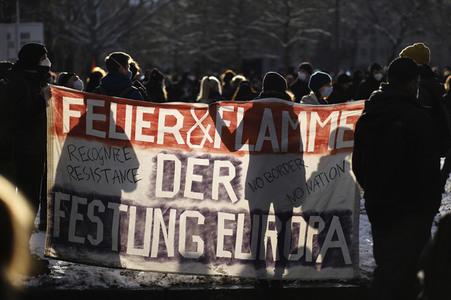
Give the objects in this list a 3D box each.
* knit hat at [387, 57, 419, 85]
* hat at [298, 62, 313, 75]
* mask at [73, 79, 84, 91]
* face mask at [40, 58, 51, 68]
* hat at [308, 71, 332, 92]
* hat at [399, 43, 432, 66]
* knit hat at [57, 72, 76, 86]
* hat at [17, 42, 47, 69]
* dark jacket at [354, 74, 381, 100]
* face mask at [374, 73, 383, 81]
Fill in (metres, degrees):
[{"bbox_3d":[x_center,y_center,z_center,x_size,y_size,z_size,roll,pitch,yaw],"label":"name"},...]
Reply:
[{"bbox_3d":[1.253,-0.556,7.400,0.200,0.190,0.225,2,5,27],"label":"knit hat"},{"bbox_3d":[1.115,-1.129,14.600,0.195,0.175,0.220,3,5,33],"label":"hat"},{"bbox_3d":[-1.363,-0.608,9.800,0.095,0.115,0.135,0,4,-6],"label":"mask"},{"bbox_3d":[-1.421,-0.683,8.300,0.090,0.105,0.130,-2,5,-21],"label":"face mask"},{"bbox_3d":[0.887,-0.638,9.800,0.225,0.195,0.200,0,4,6],"label":"hat"},{"bbox_3d":[1.554,-0.777,8.600,0.255,0.210,0.220,2,5,30],"label":"hat"},{"bbox_3d":[-1.475,-0.652,9.800,0.225,0.185,0.200,0,4,-6],"label":"knit hat"},{"bbox_3d":[-1.529,-0.757,8.350,0.235,0.200,0.205,-2,5,-21],"label":"hat"},{"bbox_3d":[2.041,-0.628,14.600,0.520,0.720,0.320,-1,4,-17],"label":"dark jacket"},{"bbox_3d":[2.115,-1.002,14.500,0.130,0.110,0.090,-1,4,-19],"label":"face mask"}]

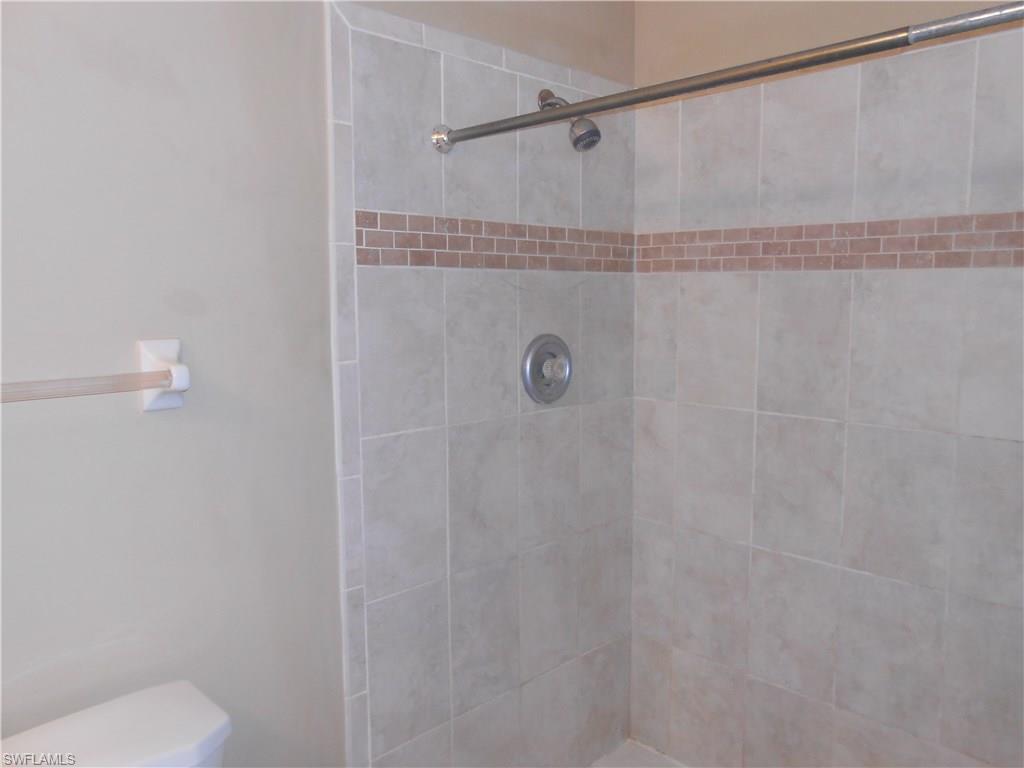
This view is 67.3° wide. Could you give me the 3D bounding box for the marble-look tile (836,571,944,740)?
[{"bbox_3d":[0.760,0.542,1.554,0.009,0.304,0.199,-6,9,-44],"label":"marble-look tile"}]

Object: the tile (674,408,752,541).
[{"bbox_3d":[0.485,0.211,1.848,0.010,0.311,0.204,-6,9,-44],"label":"tile"}]

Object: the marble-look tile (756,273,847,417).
[{"bbox_3d":[0.642,-0.086,1.697,0.010,0.320,0.206,-6,9,-44],"label":"marble-look tile"}]

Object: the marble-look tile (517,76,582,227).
[{"bbox_3d":[0.085,-0.518,1.747,0.207,0.316,0.010,-6,9,-44],"label":"marble-look tile"}]

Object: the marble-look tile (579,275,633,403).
[{"bbox_3d":[0.230,-0.109,1.867,0.205,0.307,0.009,-6,9,-44],"label":"marble-look tile"}]

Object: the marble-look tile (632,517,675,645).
[{"bbox_3d":[0.375,0.521,2.040,0.010,0.319,0.132,-6,9,-44],"label":"marble-look tile"}]

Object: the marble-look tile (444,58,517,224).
[{"bbox_3d":[-0.063,-0.487,1.568,0.204,0.305,0.010,-6,9,-44],"label":"marble-look tile"}]

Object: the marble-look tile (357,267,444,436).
[{"bbox_3d":[-0.212,-0.065,1.500,0.205,0.320,0.010,-6,9,-44],"label":"marble-look tile"}]

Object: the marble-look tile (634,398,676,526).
[{"bbox_3d":[0.357,0.195,1.927,0.009,0.304,0.126,-6,9,-44],"label":"marble-look tile"}]

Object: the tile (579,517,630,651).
[{"bbox_3d":[0.242,0.521,2.011,0.214,0.319,0.010,-6,9,-44],"label":"tile"}]

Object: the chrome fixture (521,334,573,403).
[{"bbox_3d":[0.103,-0.032,1.772,0.164,0.164,0.055,-6,9,-44],"label":"chrome fixture"}]

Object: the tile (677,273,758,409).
[{"bbox_3d":[0.493,-0.104,1.847,0.010,0.320,0.210,-6,9,-44],"label":"tile"}]

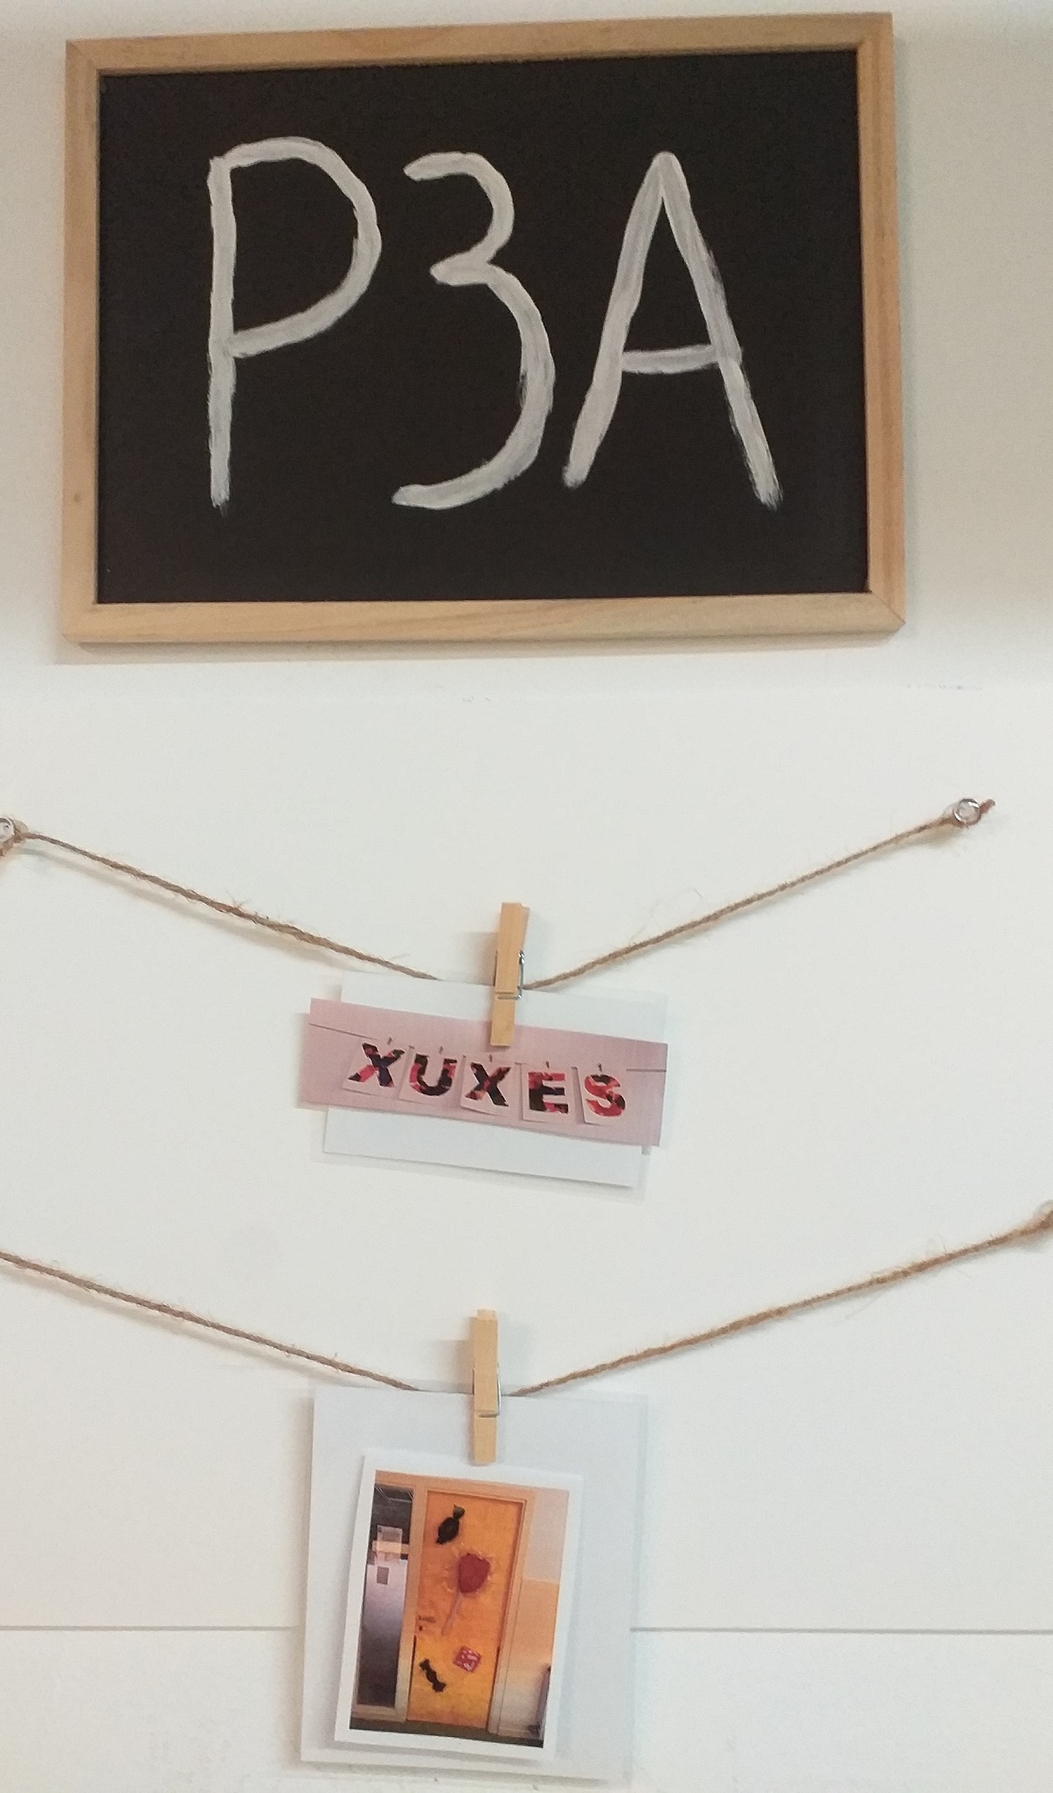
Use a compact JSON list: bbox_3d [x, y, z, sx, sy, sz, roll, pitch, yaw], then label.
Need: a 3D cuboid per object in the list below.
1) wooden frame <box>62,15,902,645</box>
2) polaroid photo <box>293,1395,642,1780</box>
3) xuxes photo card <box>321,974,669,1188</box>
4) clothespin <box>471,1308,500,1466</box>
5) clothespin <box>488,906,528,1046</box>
[{"bbox_3d":[-0.023,-0.276,0.686,0.405,0.297,0.017,-1,-2,2],"label":"wooden frame"},{"bbox_3d":[-0.025,0.320,0.653,0.155,0.173,0.007,2,-2,2],"label":"polaroid photo"},{"bbox_3d":[-0.016,0.087,0.663,0.153,0.087,0.006,6,-2,2],"label":"xuxes photo card"},{"bbox_3d":[-0.019,0.231,0.656,0.011,0.072,0.015,0,-2,2],"label":"clothespin"},{"bbox_3d":[-0.009,0.037,0.664,0.011,0.069,0.015,5,-2,2],"label":"clothespin"}]

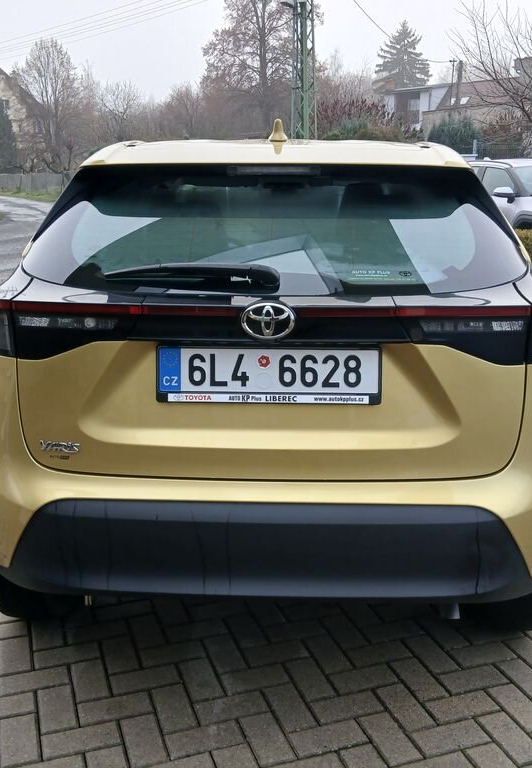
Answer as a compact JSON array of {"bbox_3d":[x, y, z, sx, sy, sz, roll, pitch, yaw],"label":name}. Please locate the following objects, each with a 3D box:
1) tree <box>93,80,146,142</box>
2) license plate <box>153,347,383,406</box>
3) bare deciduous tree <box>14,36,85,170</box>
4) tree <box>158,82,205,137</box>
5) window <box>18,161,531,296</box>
[{"bbox_3d":[-12.953,-22.325,68.000,4.500,9.300,4.500,0,12,0],"label":"tree"},{"bbox_3d":[0.006,-0.020,1.835,0.528,0.133,0.020,0,14,2],"label":"license plate"},{"bbox_3d":[-21.575,-27.883,77.000,7.000,12.800,7.000,-1,14,0],"label":"bare deciduous tree"},{"bbox_3d":[-8.350,-25.050,76.000,4.600,9.500,4.600,0,12,0],"label":"tree"},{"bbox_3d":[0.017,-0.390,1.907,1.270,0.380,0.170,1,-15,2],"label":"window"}]

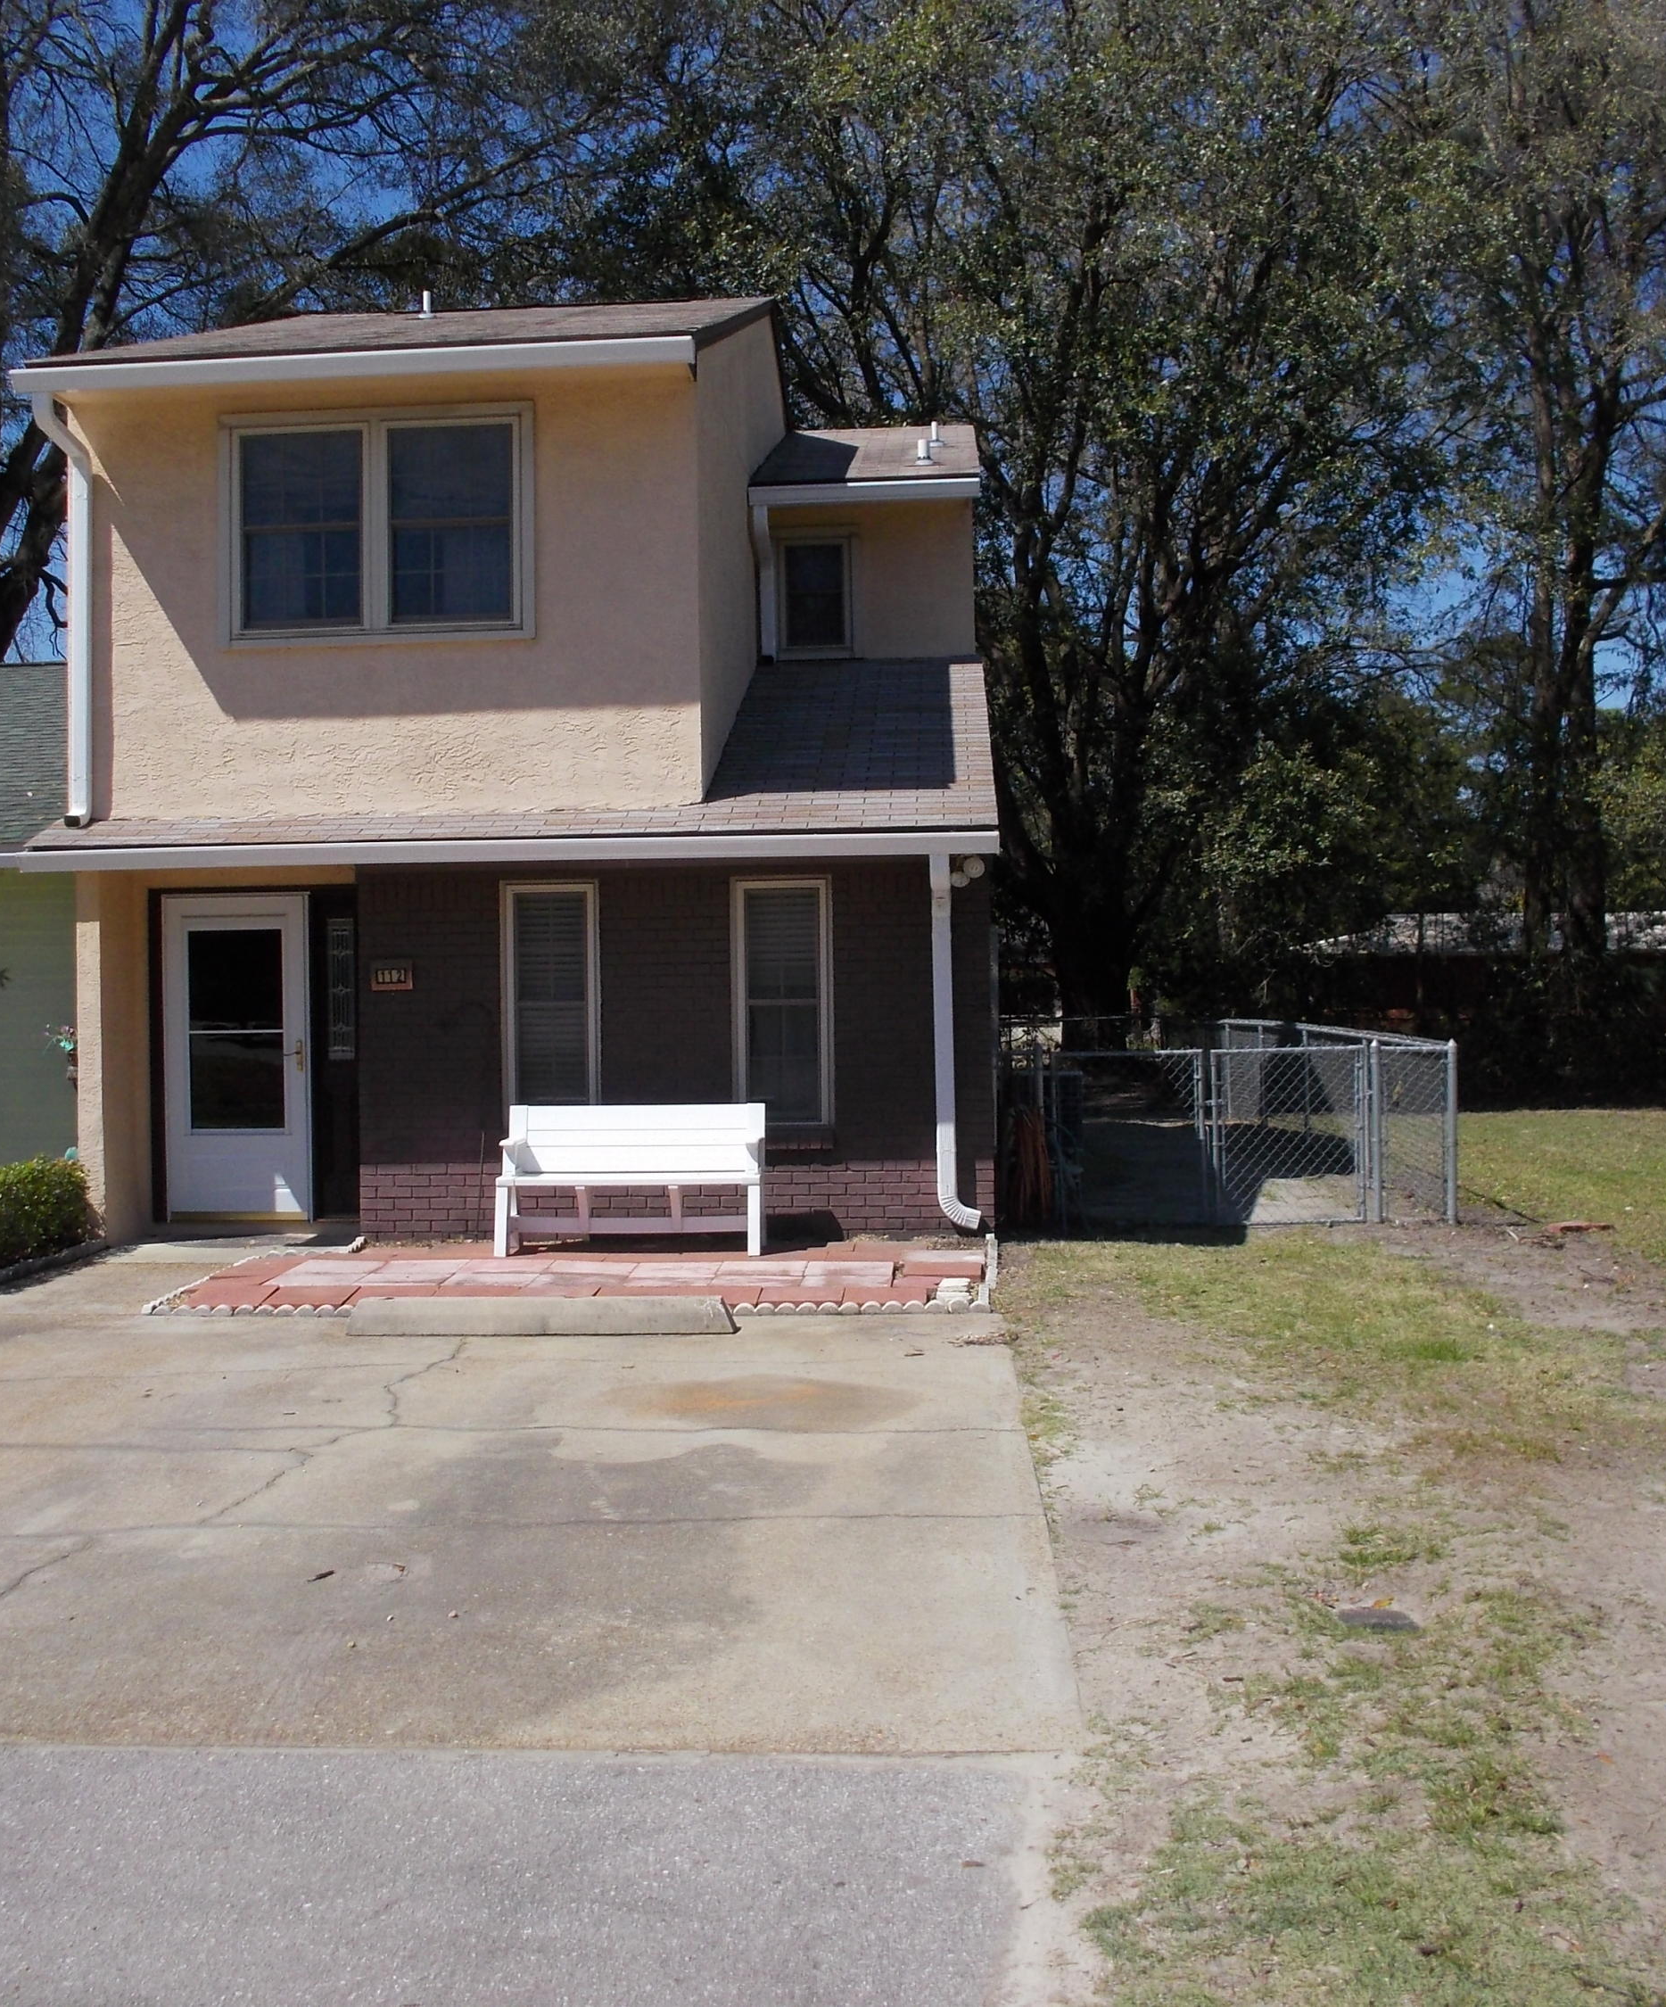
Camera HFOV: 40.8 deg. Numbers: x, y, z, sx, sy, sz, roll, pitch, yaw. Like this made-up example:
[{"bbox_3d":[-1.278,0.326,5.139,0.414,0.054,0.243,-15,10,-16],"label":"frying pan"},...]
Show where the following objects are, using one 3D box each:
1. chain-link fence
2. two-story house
[{"bbox_3d":[2.787,0.791,19.880,2.850,1.150,12.200,-1,0,4],"label":"chain-link fence"},{"bbox_3d":[-1.546,-1.969,17.379,5.600,6.850,9.800,-1,0,4],"label":"two-story house"}]

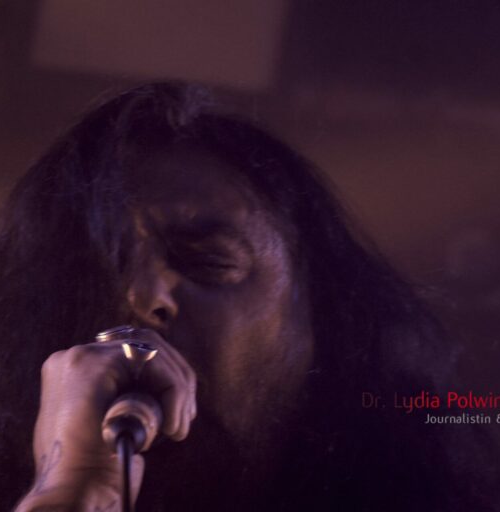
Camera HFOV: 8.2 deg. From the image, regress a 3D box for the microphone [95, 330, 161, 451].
[{"bbox_3d":[-0.059,0.071,1.940,0.050,0.050,0.167,0,14,4],"label":"microphone"}]

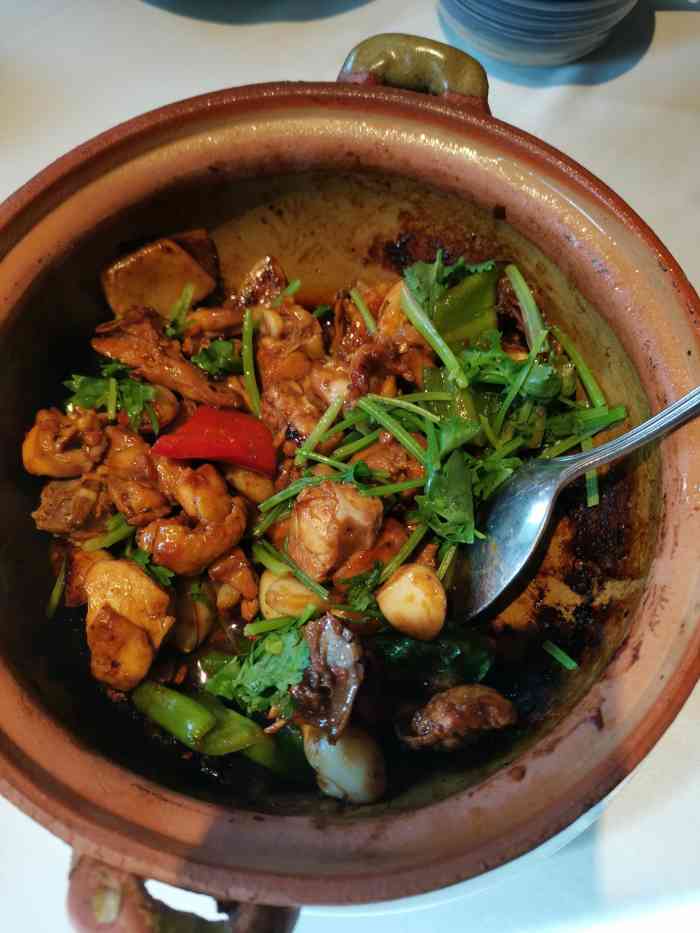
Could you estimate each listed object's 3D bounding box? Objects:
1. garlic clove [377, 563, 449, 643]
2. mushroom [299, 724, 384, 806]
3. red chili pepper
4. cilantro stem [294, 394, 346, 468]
[{"bbox_3d":[0.023,0.046,0.240,0.024,0.021,0.023,34,75,10],"label":"garlic clove"},{"bbox_3d":[-0.002,0.110,0.263,0.024,0.023,0.031,-33,76,-10],"label":"mushroom"},{"bbox_3d":[-0.055,-0.010,0.282,0.047,0.016,0.022,9,73,2],"label":"red chili pepper"},{"bbox_3d":[-0.012,-0.014,0.281,0.004,0.004,0.032,29,75,8],"label":"cilantro stem"}]

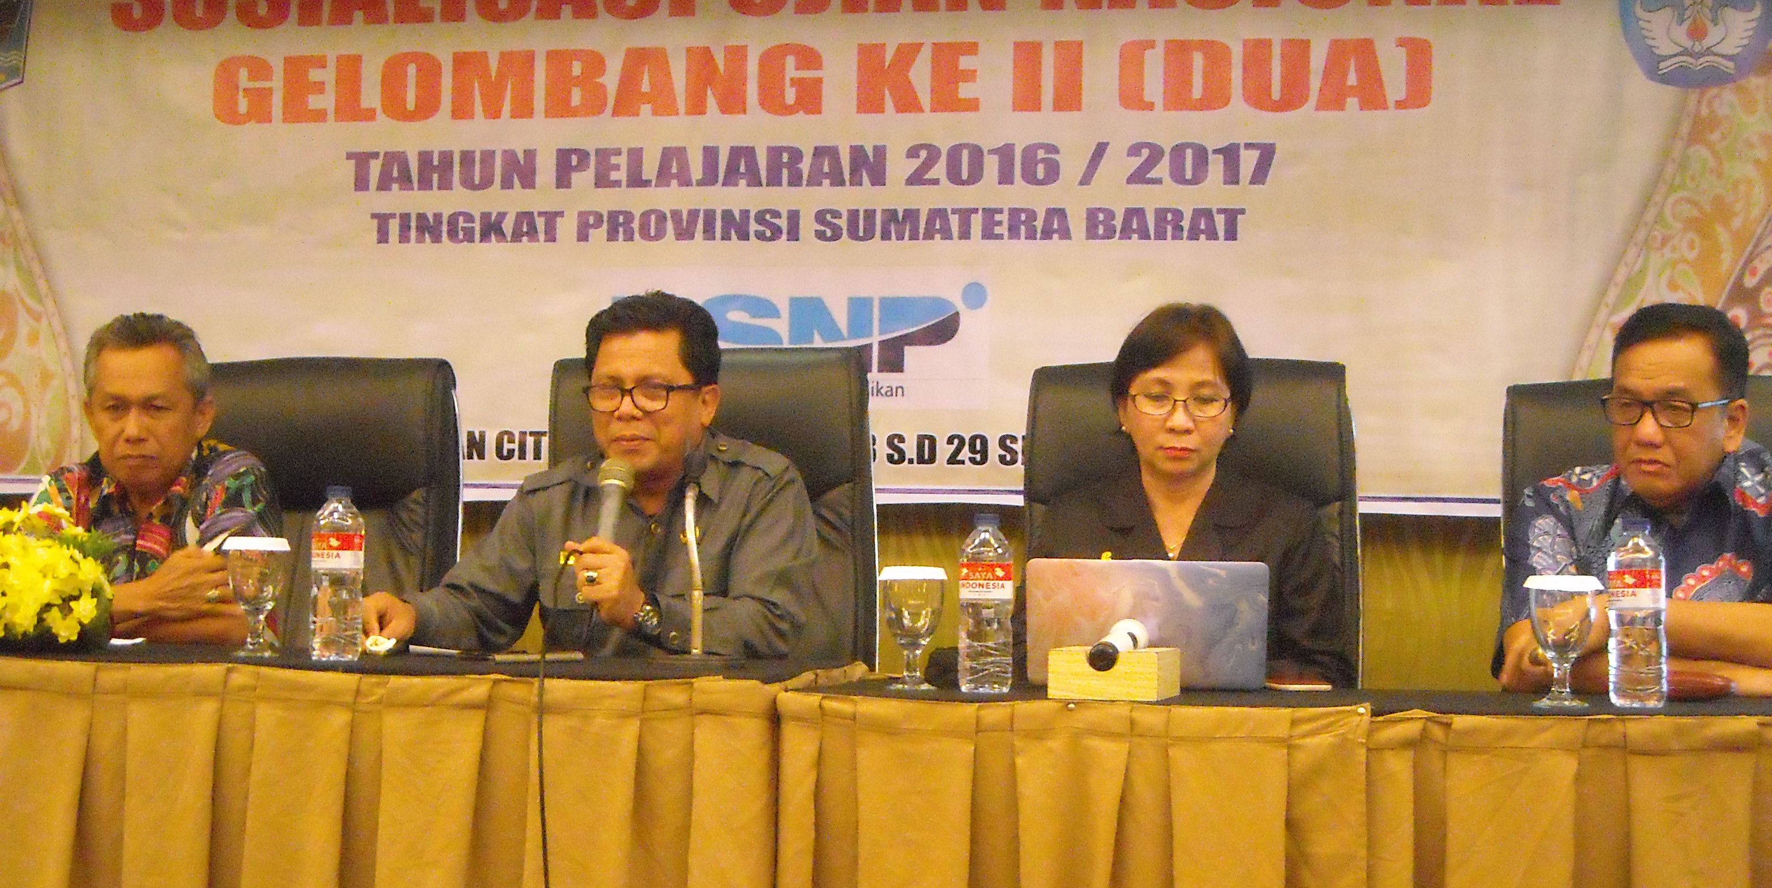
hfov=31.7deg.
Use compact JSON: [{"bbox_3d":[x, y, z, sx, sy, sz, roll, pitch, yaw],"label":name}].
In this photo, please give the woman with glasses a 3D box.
[{"bbox_3d":[0.390,0.431,4.210,0.490,1.270,0.760,1,-2,13],"label":"woman with glasses"}]

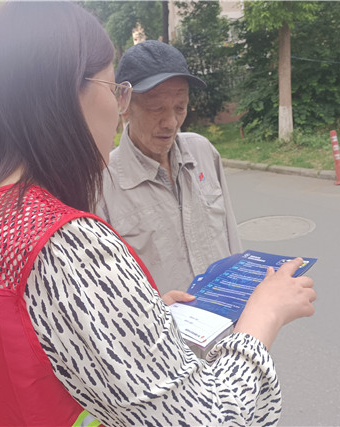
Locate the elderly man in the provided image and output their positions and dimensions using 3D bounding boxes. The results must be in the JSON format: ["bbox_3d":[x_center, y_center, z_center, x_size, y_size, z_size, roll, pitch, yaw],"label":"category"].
[{"bbox_3d":[0.018,0.360,1.258,0.500,1.650,0.360,-16,18,-34],"label":"elderly man"}]

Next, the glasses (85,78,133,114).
[{"bbox_3d":[-0.154,-0.189,0.646,0.142,0.050,0.140,0,8,-36],"label":"glasses"}]

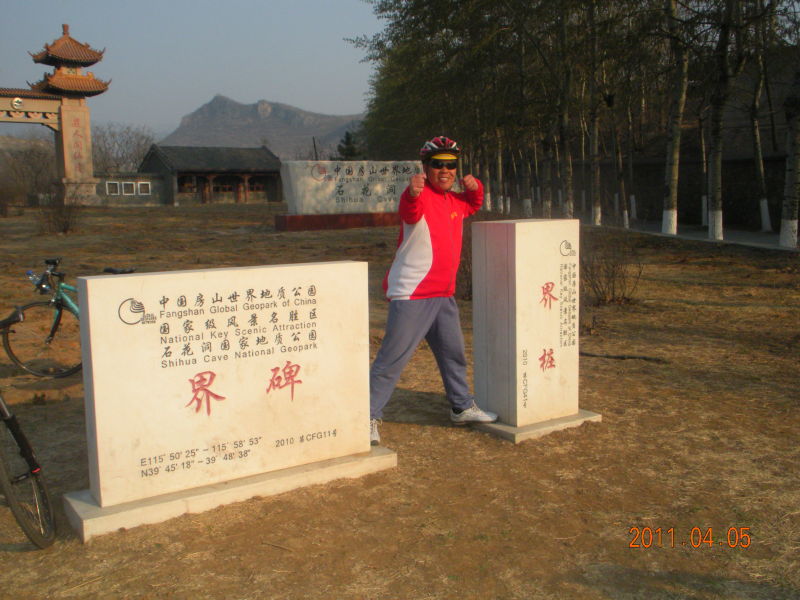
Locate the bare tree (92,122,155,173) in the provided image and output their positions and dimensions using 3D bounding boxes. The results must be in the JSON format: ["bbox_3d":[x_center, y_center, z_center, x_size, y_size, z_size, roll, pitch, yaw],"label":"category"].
[{"bbox_3d":[-28.318,-13.827,84.903,6.200,8.200,5.600,-1,7,0],"label":"bare tree"}]

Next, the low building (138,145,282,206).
[{"bbox_3d":[-16.877,-11.202,74.989,10.000,5.200,7.300,-6,8,-34],"label":"low building"}]

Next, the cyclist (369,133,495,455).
[{"bbox_3d":[0.195,-0.064,4.721,0.770,1.700,0.560,-4,7,-24],"label":"cyclist"}]

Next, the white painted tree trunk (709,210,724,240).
[{"bbox_3d":[9.847,-2.322,25.927,0.410,0.960,0.410,-1,7,0],"label":"white painted tree trunk"}]

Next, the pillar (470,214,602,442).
[{"bbox_3d":[0.757,0.140,4.981,0.698,1.218,0.568,-6,8,-35],"label":"pillar"}]

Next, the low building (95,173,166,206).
[{"bbox_3d":[-23.728,-9.441,71.347,6.200,2.950,3.000,-6,8,-34],"label":"low building"}]

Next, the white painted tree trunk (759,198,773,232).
[{"bbox_3d":[13.781,-3.186,31.371,0.380,1.220,0.380,-1,7,0],"label":"white painted tree trunk"}]

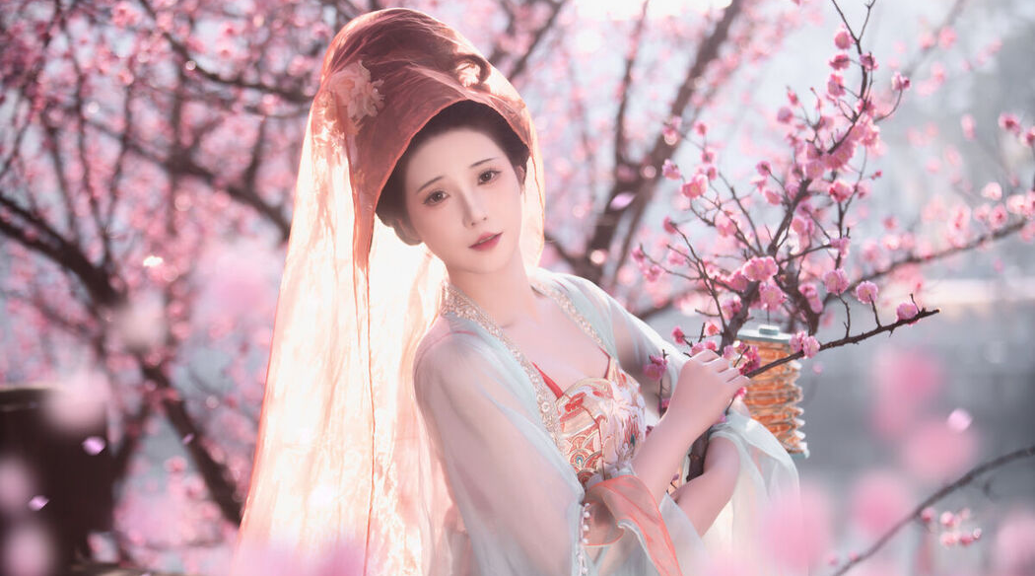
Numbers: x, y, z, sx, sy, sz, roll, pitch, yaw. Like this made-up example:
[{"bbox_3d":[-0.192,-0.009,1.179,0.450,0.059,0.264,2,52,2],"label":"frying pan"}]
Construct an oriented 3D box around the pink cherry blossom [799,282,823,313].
[{"bbox_3d":[0.330,0.011,2.850,0.027,0.033,0.020,0,-20,19],"label":"pink cherry blossom"}]

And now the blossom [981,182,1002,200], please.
[{"bbox_3d":[0.590,-0.121,3.150,0.027,0.022,0.017,0,-21,6],"label":"blossom"}]

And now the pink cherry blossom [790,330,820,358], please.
[{"bbox_3d":[0.323,0.062,2.840,0.035,0.031,0.027,0,0,-18],"label":"pink cherry blossom"}]

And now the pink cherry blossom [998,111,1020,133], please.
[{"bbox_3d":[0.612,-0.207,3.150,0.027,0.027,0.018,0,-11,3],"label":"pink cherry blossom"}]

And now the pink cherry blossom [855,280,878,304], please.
[{"bbox_3d":[0.390,0.005,2.830,0.026,0.026,0.018,0,-6,6],"label":"pink cherry blossom"}]

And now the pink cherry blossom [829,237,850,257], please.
[{"bbox_3d":[0.369,-0.047,2.900,0.025,0.023,0.022,0,0,-30],"label":"pink cherry blossom"}]

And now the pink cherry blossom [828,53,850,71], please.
[{"bbox_3d":[0.369,-0.258,2.900,0.022,0.020,0.025,0,0,-37],"label":"pink cherry blossom"}]

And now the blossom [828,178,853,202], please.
[{"bbox_3d":[0.374,-0.113,2.920,0.030,0.027,0.019,-1,-20,-25],"label":"blossom"}]

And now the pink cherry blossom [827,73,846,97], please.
[{"bbox_3d":[0.365,-0.232,2.900,0.023,0.027,0.022,0,0,45],"label":"pink cherry blossom"}]

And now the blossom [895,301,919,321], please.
[{"bbox_3d":[0.435,0.025,2.820,0.026,0.023,0.016,0,-17,-6],"label":"blossom"}]

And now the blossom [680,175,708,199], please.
[{"bbox_3d":[0.203,-0.116,2.900,0.032,0.029,0.021,0,-8,6],"label":"blossom"}]

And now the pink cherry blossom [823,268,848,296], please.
[{"bbox_3d":[0.357,-0.007,2.840,0.029,0.029,0.020,0,-6,21],"label":"pink cherry blossom"}]

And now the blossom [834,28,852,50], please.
[{"bbox_3d":[0.373,-0.285,2.900,0.020,0.025,0.021,0,0,24],"label":"blossom"}]

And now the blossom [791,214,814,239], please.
[{"bbox_3d":[0.329,-0.071,2.920,0.027,0.030,0.023,0,0,18],"label":"blossom"}]

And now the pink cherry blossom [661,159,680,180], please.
[{"bbox_3d":[0.177,-0.137,2.920,0.023,0.025,0.021,0,0,45],"label":"pink cherry blossom"}]

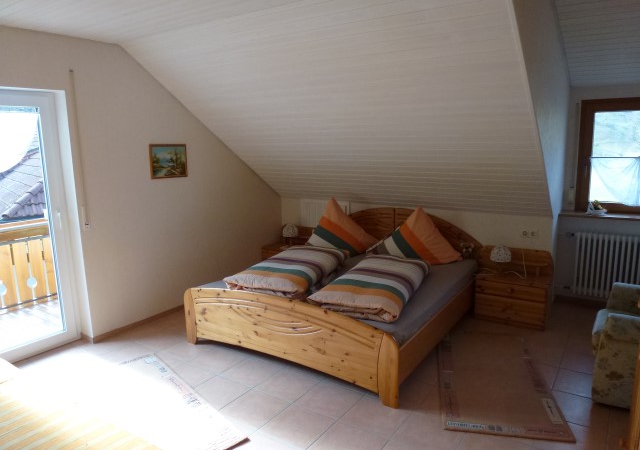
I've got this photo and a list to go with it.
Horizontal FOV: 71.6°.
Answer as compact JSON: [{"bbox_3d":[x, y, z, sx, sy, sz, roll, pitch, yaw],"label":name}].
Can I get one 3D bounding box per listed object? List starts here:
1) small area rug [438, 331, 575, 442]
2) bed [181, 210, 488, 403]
[{"bbox_3d":[1.226,1.063,3.182,0.700,0.012,1.400,1,11,12],"label":"small area rug"},{"bbox_3d":[0.225,0.441,4.070,1.930,0.950,2.070,5,13,32],"label":"bed"}]

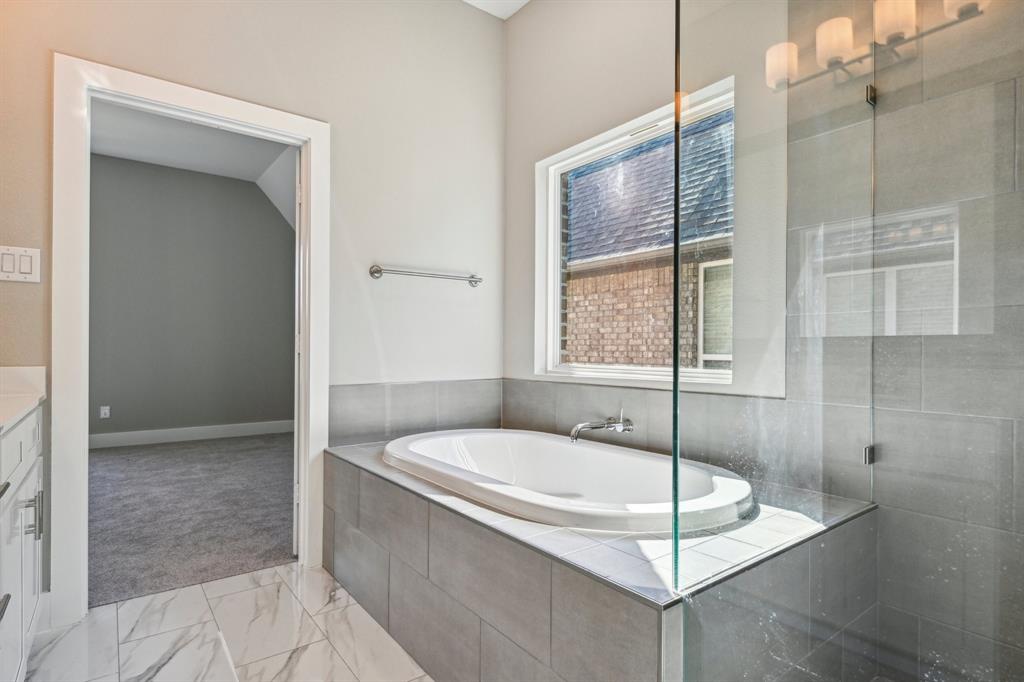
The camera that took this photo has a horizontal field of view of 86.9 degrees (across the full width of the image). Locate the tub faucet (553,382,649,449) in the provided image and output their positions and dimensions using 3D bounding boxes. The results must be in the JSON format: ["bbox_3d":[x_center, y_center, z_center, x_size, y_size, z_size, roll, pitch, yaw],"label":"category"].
[{"bbox_3d":[0.409,0.387,2.505,0.265,0.141,0.166,1,-1,-37],"label":"tub faucet"}]

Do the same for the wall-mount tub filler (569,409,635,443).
[{"bbox_3d":[0.405,0.384,2.468,0.255,0.150,0.168,1,-1,-37],"label":"wall-mount tub filler"}]

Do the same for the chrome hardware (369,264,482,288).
[{"bbox_3d":[-0.443,-0.354,2.965,0.675,0.067,0.082,1,-1,-37],"label":"chrome hardware"}]

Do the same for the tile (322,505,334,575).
[{"bbox_3d":[-0.863,0.940,2.557,0.011,0.294,0.161,1,-1,-37],"label":"tile"}]

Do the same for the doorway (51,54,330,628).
[{"bbox_3d":[-1.353,0.002,2.398,1.048,2.165,0.157,1,-1,-37],"label":"doorway"}]

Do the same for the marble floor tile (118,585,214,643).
[{"bbox_3d":[-1.387,1.086,2.162,0.301,0.011,0.389,1,-1,-37],"label":"marble floor tile"}]

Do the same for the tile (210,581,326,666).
[{"bbox_3d":[-0.970,1.085,2.106,0.298,0.011,0.611,1,-1,-37],"label":"tile"}]

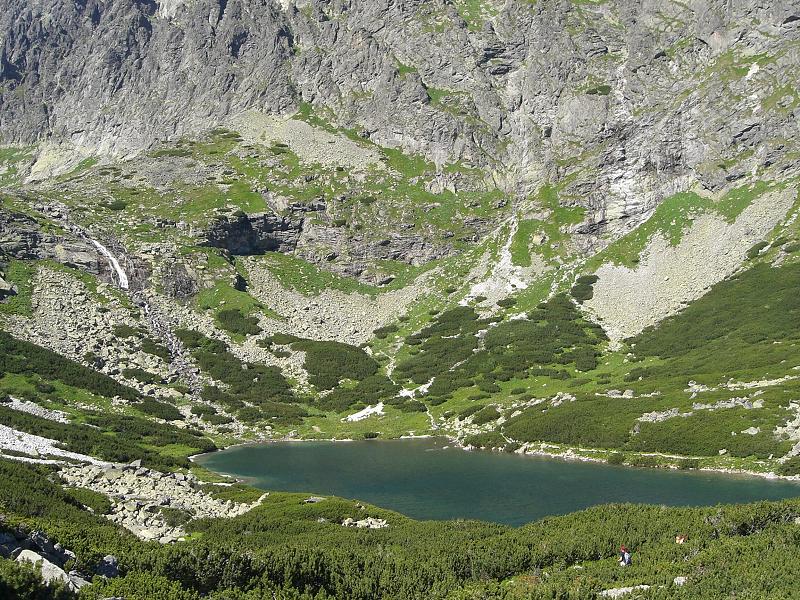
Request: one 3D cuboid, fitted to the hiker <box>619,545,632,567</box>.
[{"bbox_3d":[10.050,11.700,39.000,0.600,1.700,0.520,0,-2,0],"label":"hiker"}]

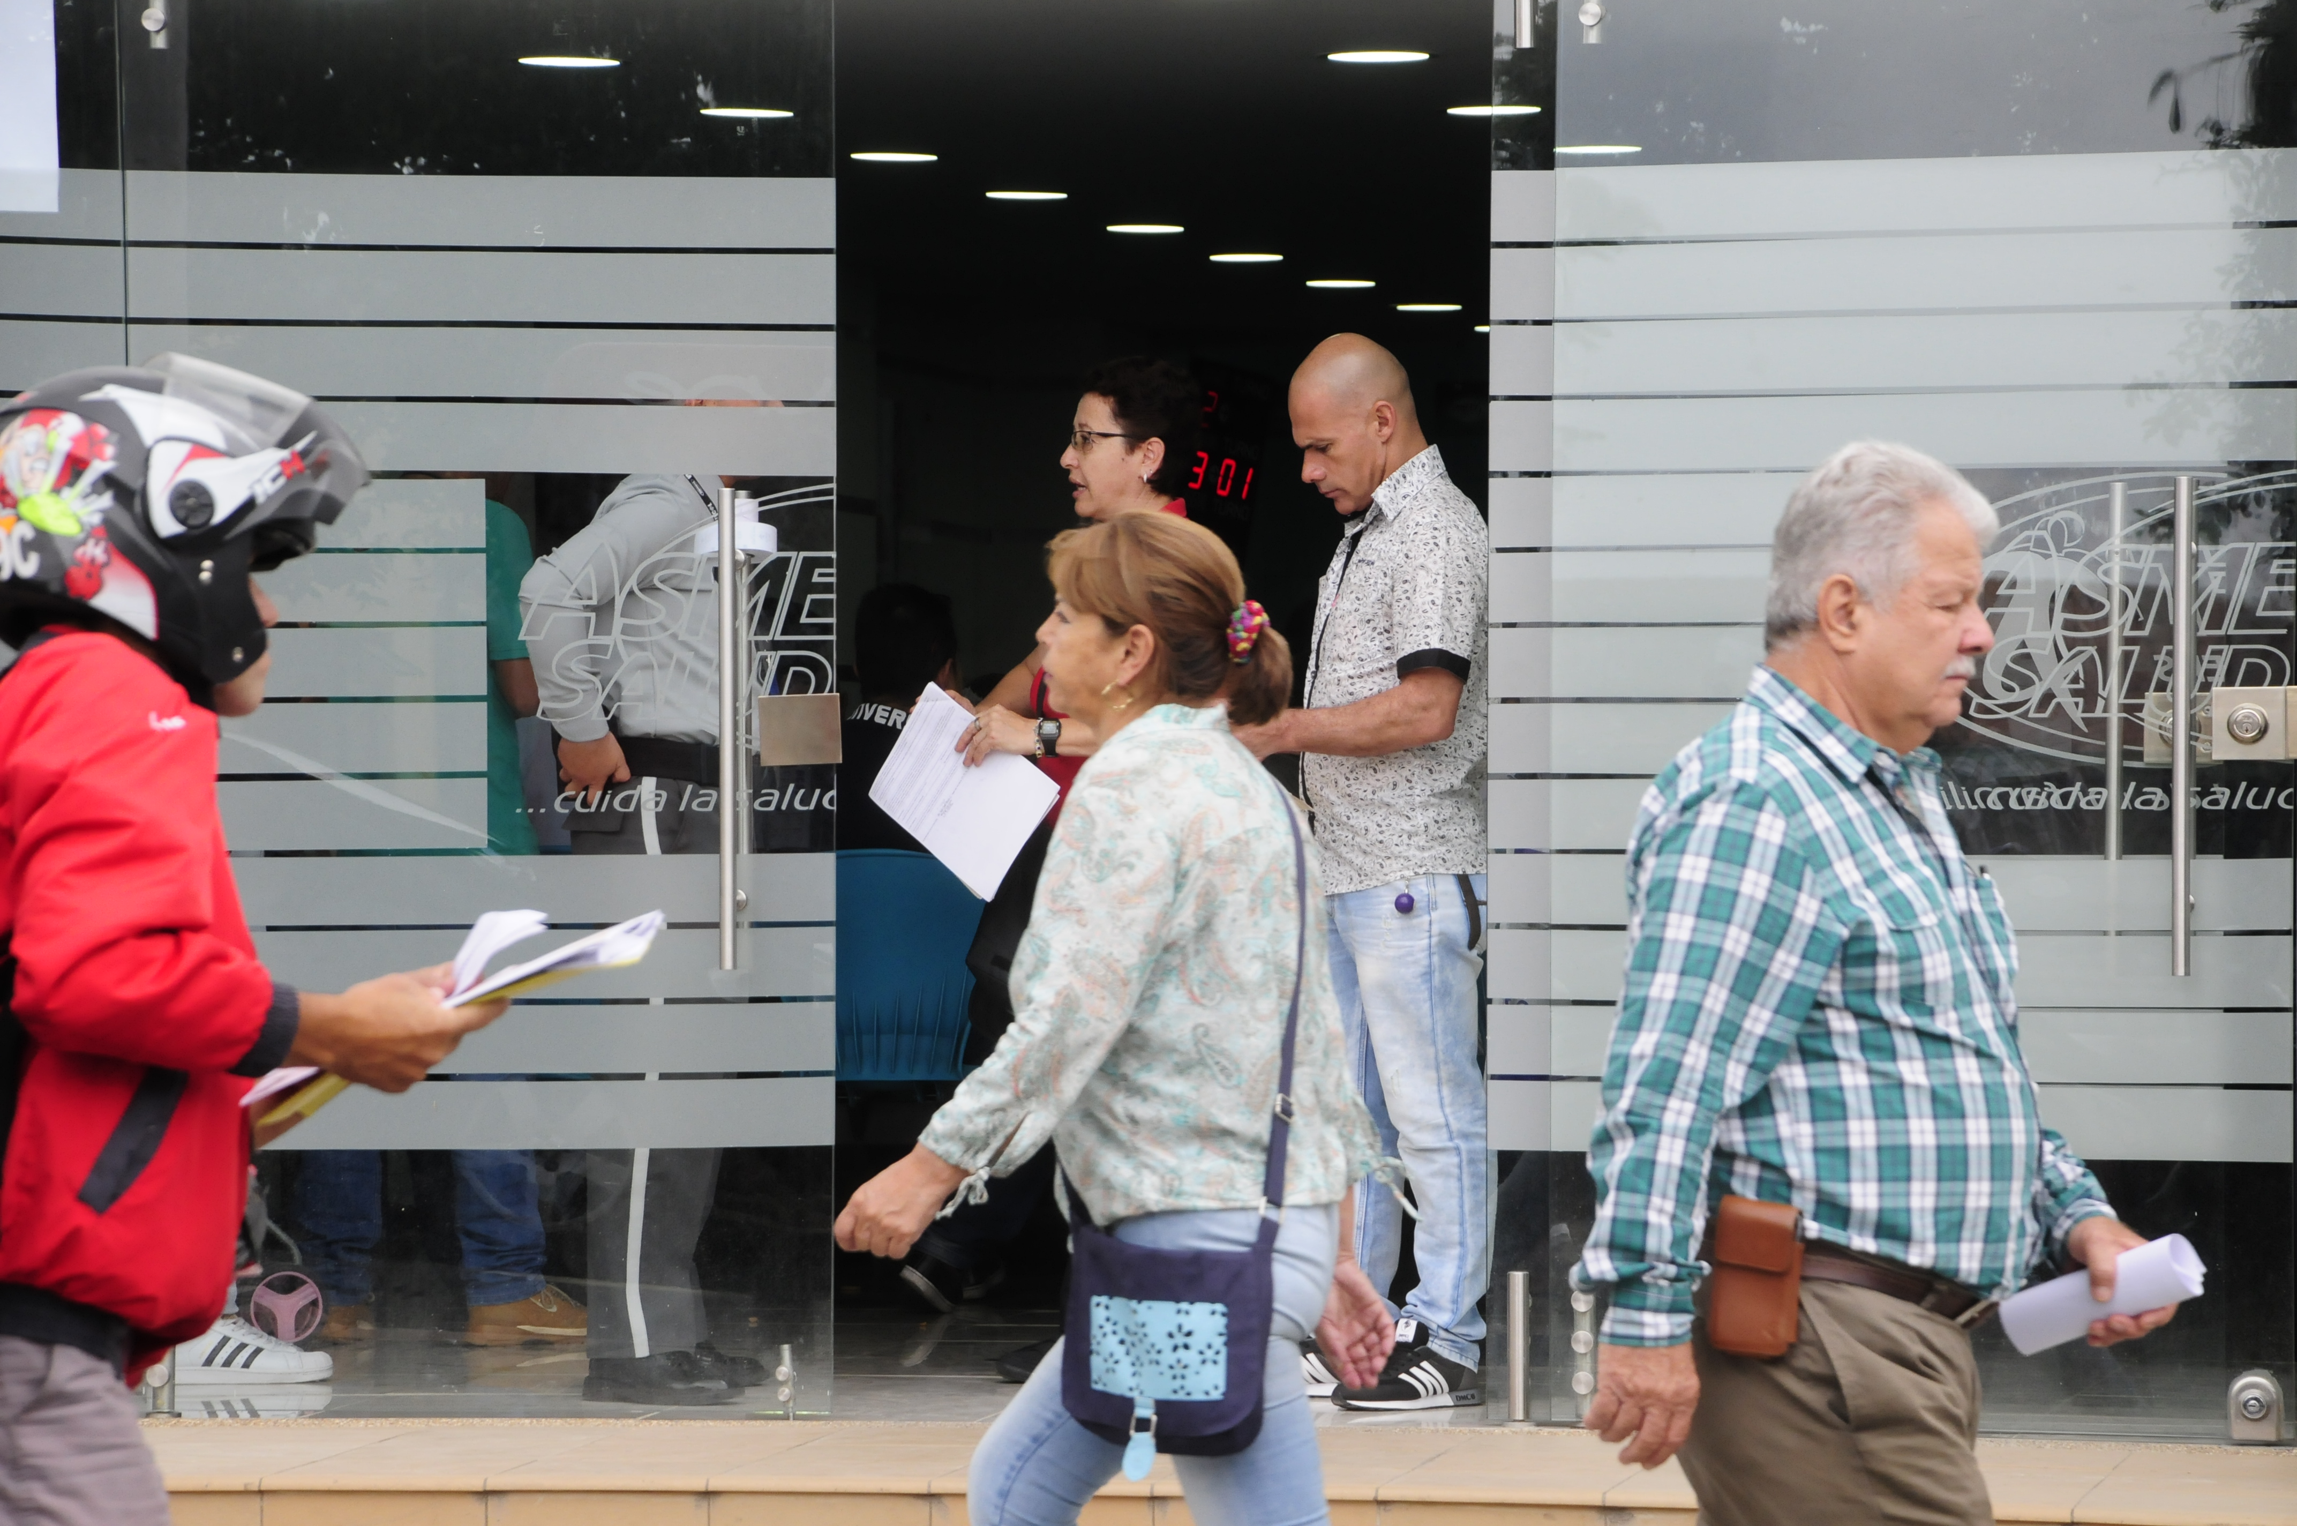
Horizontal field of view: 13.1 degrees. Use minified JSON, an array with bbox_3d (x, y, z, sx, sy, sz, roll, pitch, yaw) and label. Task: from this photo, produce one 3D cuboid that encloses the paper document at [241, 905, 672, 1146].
[{"bbox_3d":[-0.558,0.186,7.900,0.360,0.075,0.230,-25,0,0],"label":"paper document"}]

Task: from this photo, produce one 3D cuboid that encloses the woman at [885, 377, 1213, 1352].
[{"bbox_3d":[-0.123,0.172,16.150,0.420,1.640,0.460,0,0,-16],"label":"woman"}]

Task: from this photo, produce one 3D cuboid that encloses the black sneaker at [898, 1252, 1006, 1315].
[{"bbox_3d":[-0.361,0.929,17.900,0.110,0.115,0.260,27,0,-20],"label":"black sneaker"}]

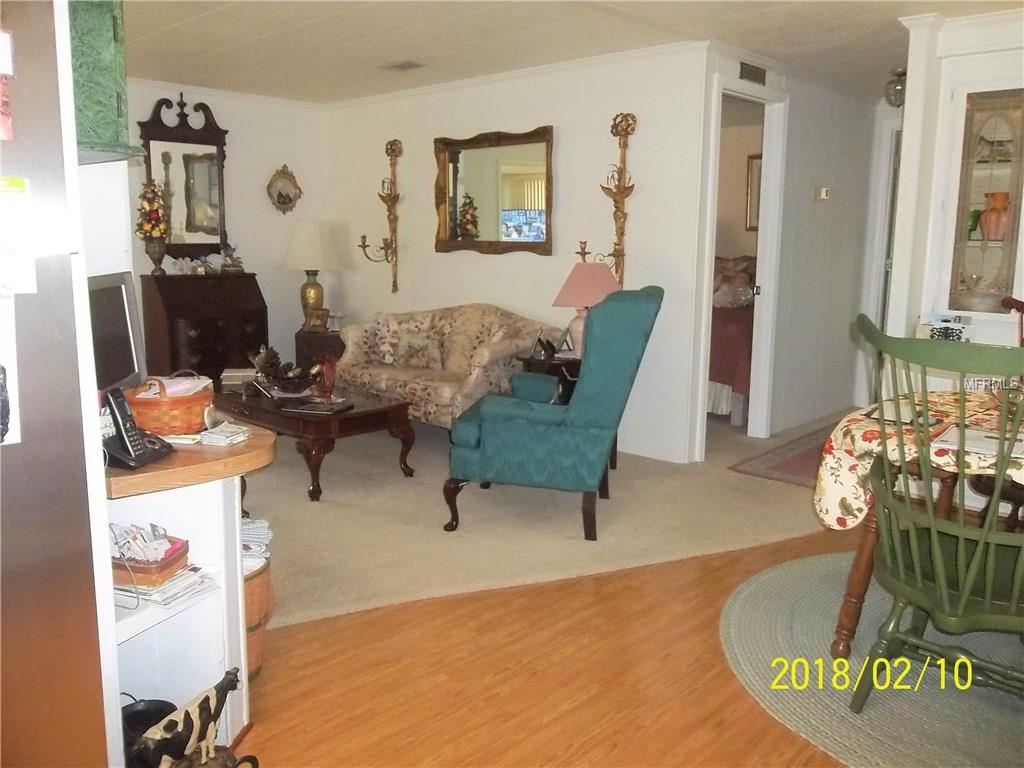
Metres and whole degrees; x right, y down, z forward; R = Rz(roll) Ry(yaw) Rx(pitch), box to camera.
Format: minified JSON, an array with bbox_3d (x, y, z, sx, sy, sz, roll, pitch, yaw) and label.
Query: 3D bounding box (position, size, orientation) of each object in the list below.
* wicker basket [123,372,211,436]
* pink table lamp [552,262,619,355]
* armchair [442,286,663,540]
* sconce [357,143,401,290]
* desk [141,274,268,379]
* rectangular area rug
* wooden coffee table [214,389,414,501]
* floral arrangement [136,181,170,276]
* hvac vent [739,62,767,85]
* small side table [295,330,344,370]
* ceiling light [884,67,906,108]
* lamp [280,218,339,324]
[{"bbox_3d":[-0.936,0.047,2.200,0.180,0.160,0.195,0,10,-8],"label":"wicker basket"},{"bbox_3d":[0.445,-0.428,4.680,0.403,0.550,0.403,1,10,0],"label":"pink table lamp"},{"bbox_3d":[0.216,0.076,3.612,0.887,1.069,0.737,3,9,11],"label":"armchair"},{"bbox_3d":[-1.005,-1.302,6.211,0.315,1.182,0.239,10,14,43],"label":"sconce"},{"bbox_3d":[-2.303,-0.322,6.060,0.454,0.975,0.756,10,14,43],"label":"desk"},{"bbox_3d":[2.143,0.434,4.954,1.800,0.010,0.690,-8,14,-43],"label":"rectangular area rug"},{"bbox_3d":[-1.184,0.265,4.444,1.264,0.393,0.626,9,12,41],"label":"wooden coffee table"},{"bbox_3d":[-2.581,-1.110,5.750,0.247,0.676,0.247,10,14,43],"label":"floral arrangement"},{"bbox_3d":[1.404,-1.808,4.668,0.020,0.096,0.339,9,12,41],"label":"hvac vent"},{"bbox_3d":[-1.447,-0.127,6.332,0.456,0.570,0.526,-1,9,-9],"label":"small side table"},{"bbox_3d":[2.361,-1.801,4.862,0.170,0.240,0.170,5,10,25],"label":"ceiling light"},{"bbox_3d":[-1.587,-0.840,6.250,0.463,0.861,0.463,-1,9,-9],"label":"lamp"}]

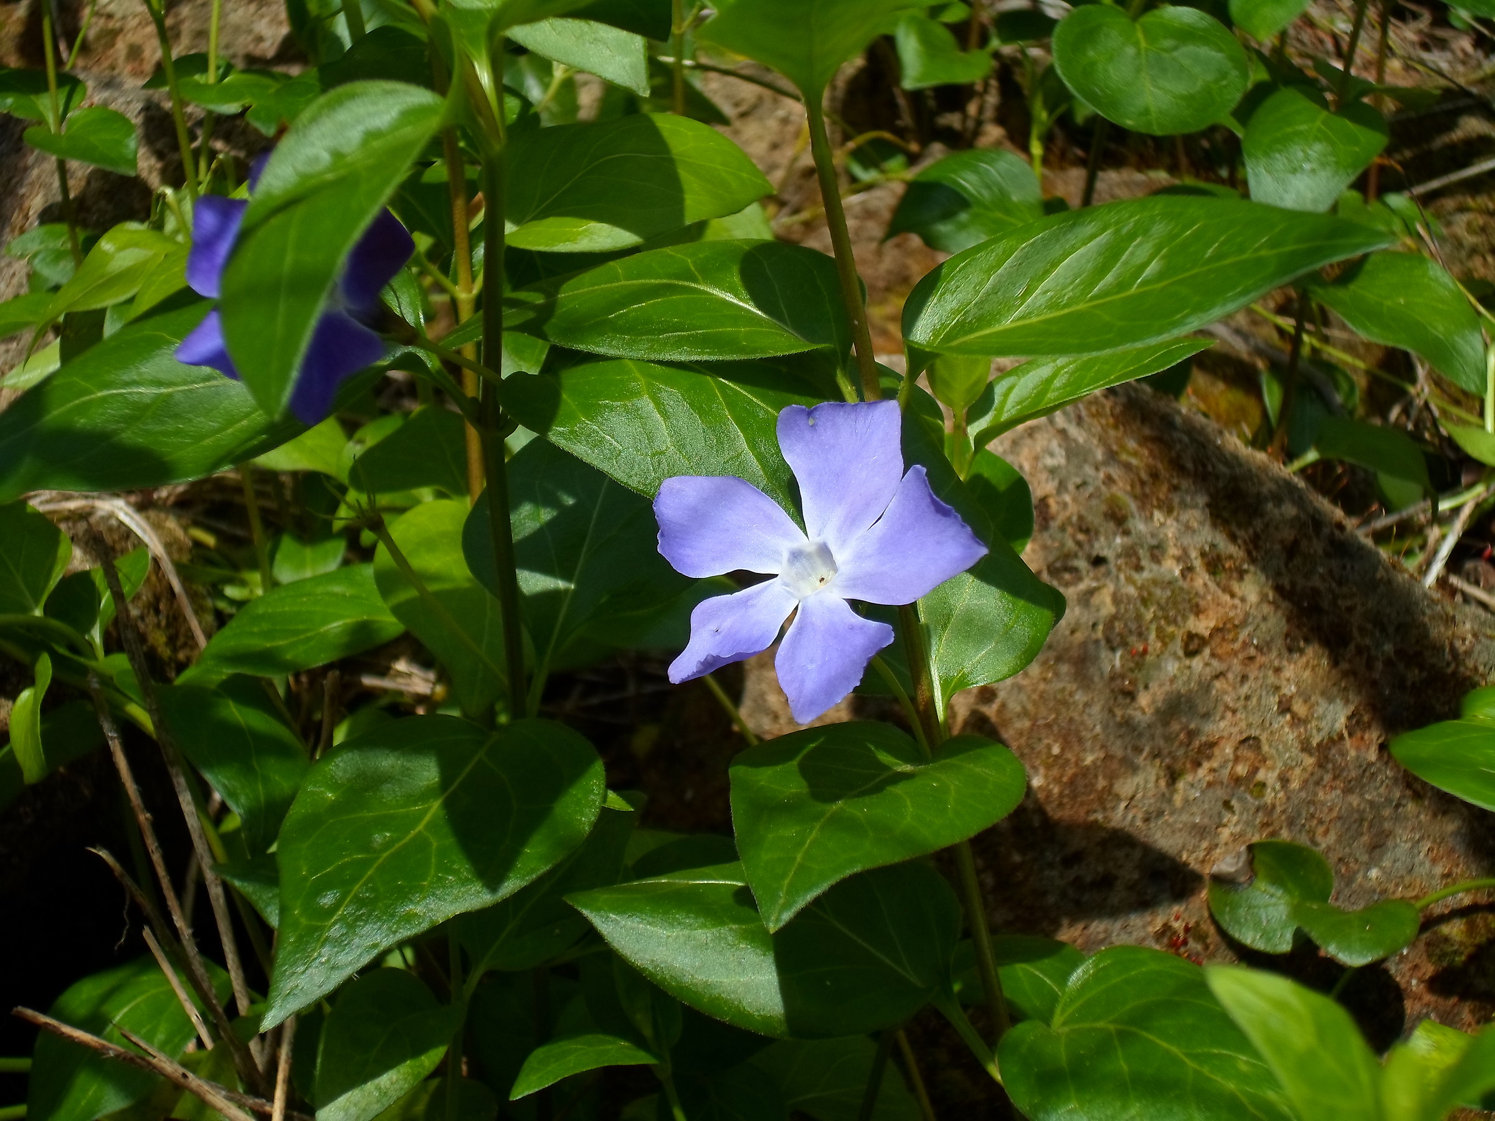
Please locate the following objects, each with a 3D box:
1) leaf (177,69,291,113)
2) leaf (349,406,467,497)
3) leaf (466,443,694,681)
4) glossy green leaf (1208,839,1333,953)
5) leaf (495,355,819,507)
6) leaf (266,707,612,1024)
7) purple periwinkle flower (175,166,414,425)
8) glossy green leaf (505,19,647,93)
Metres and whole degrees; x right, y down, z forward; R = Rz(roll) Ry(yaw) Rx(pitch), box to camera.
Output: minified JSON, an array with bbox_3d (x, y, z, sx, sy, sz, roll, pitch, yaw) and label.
[{"bbox_3d":[-0.108,-0.098,0.611,0.025,0.008,0.023,-5,32,-7],"label":"leaf"},{"bbox_3d":[-0.057,-0.019,0.500,0.027,0.007,0.033,-12,33,-9],"label":"leaf"},{"bbox_3d":[-0.025,-0.003,0.456,0.037,0.010,0.047,17,69,3],"label":"leaf"},{"bbox_3d":[0.085,0.055,0.470,0.021,0.005,0.022,-37,62,-24],"label":"glossy green leaf"},{"bbox_3d":[-0.012,-0.019,0.445,0.055,0.010,0.029,12,46,0],"label":"leaf"},{"bbox_3d":[-0.049,0.043,0.407,0.041,0.011,0.059,25,63,21],"label":"leaf"},{"bbox_3d":[-0.072,-0.043,0.465,0.042,0.042,0.018,25,1,33],"label":"purple periwinkle flower"},{"bbox_3d":[-0.028,-0.082,0.465,0.029,0.007,0.018,18,47,12],"label":"glossy green leaf"}]

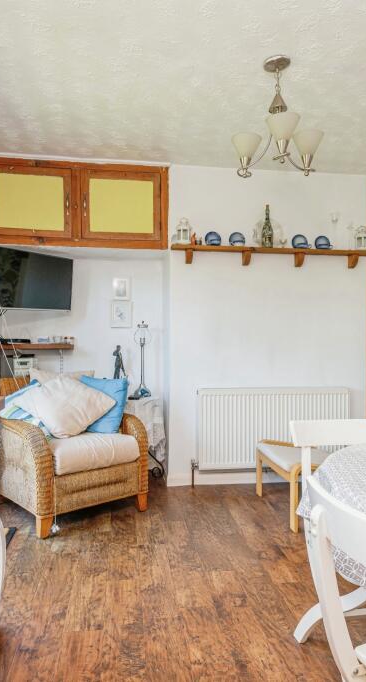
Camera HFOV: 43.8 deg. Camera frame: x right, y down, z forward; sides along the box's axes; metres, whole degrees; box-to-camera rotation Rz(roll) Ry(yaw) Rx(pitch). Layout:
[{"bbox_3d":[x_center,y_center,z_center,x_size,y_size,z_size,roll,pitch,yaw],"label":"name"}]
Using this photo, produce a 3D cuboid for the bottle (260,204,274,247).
[{"bbox_3d":[0.632,-0.867,3.428,0.082,0.316,0.082,0,0,-8],"label":"bottle"}]

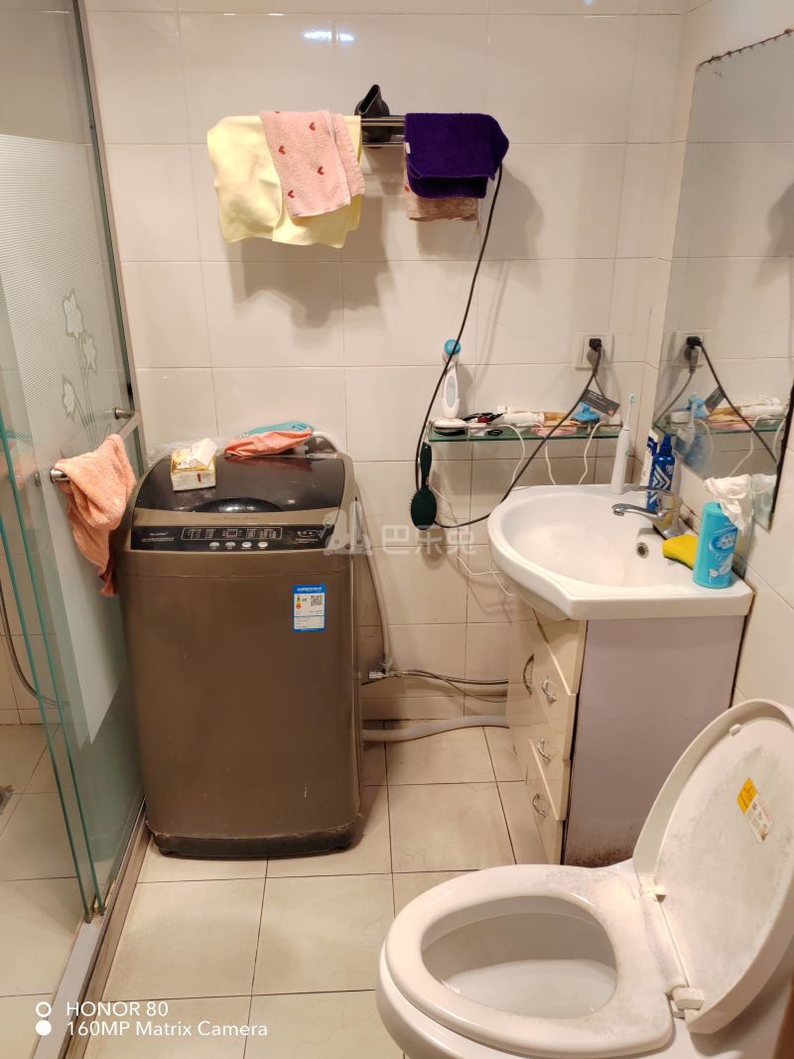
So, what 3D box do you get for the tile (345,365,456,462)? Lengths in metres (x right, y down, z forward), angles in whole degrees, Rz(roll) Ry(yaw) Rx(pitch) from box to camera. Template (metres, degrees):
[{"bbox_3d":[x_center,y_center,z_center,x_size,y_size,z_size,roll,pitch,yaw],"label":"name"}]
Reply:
[{"bbox_3d":[0.035,-0.299,2.129,0.330,0.252,0.010,-1,24,-3],"label":"tile"}]

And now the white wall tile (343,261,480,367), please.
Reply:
[{"bbox_3d":[0.034,-0.529,2.027,0.330,0.252,0.010,-1,24,-3],"label":"white wall tile"}]

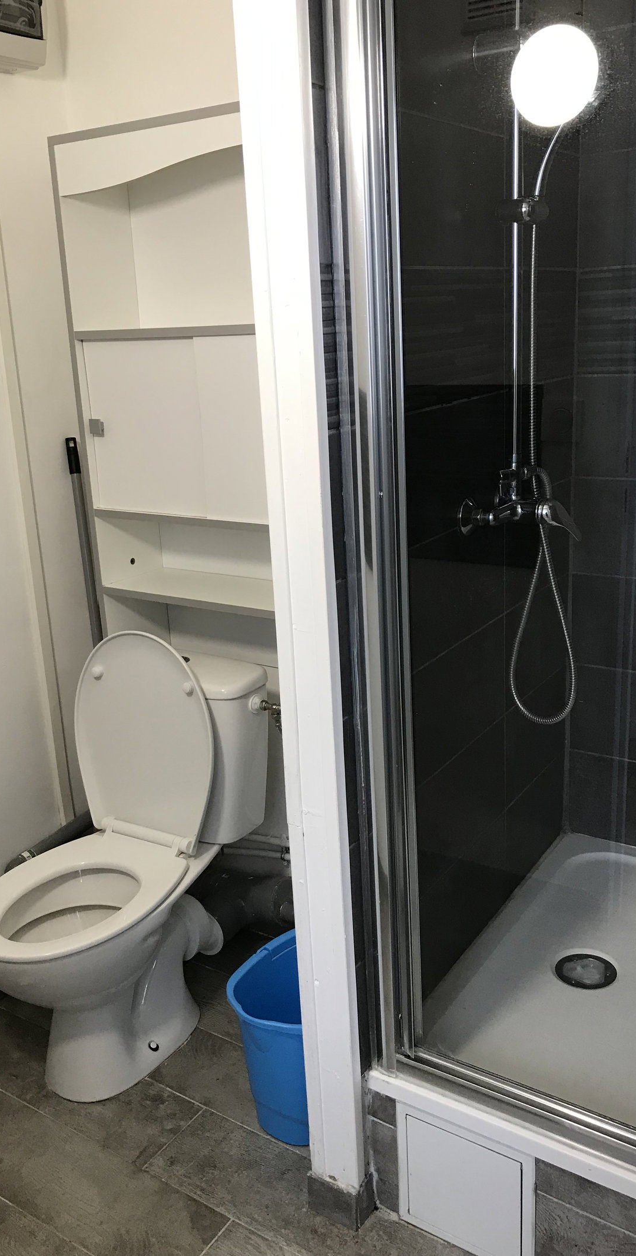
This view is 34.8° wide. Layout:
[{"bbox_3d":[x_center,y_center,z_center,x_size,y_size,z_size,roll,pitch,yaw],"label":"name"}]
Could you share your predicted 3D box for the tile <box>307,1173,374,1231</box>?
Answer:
[{"bbox_3d":[0.038,0.963,1.735,0.098,0.081,0.062,8,20,32],"label":"tile"}]

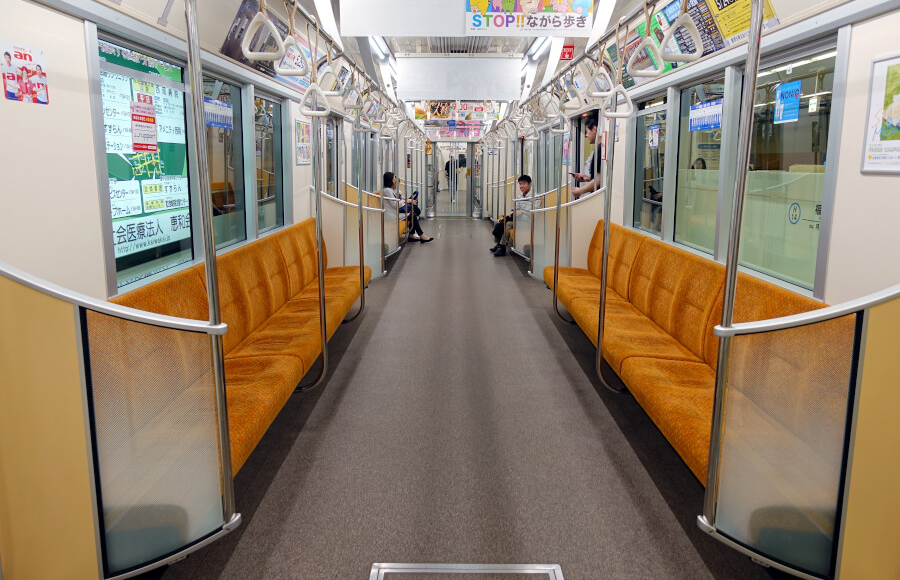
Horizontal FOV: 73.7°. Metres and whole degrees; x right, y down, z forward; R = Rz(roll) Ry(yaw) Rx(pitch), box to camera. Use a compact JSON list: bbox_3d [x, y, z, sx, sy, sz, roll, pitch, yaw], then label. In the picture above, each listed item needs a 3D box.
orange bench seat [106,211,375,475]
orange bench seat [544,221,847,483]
[{"bbox_3d":[-1.079,0.037,3.866,0.580,0.620,4.050,0,12,0],"label":"orange bench seat"},{"bbox_3d":[1.196,0.039,3.860,0.580,0.620,4.050,0,12,0],"label":"orange bench seat"}]

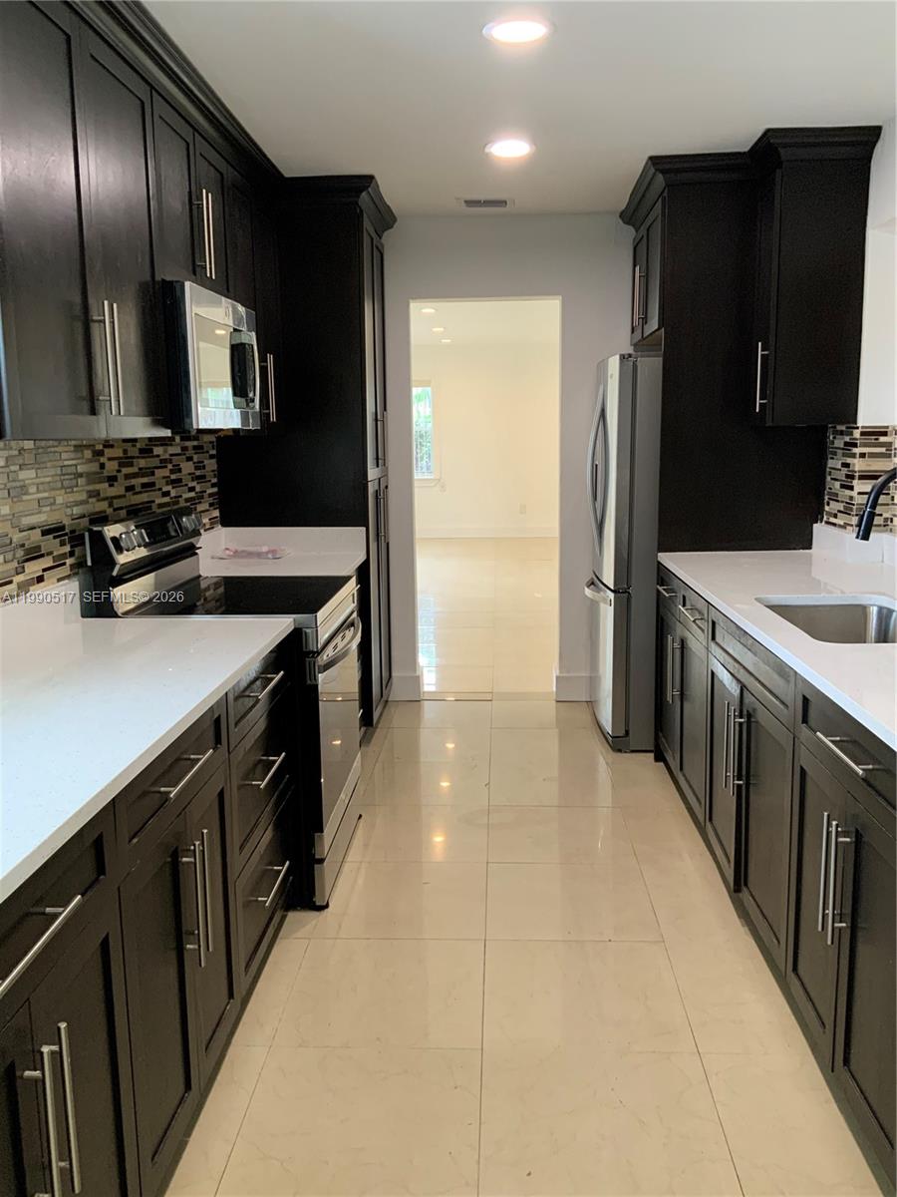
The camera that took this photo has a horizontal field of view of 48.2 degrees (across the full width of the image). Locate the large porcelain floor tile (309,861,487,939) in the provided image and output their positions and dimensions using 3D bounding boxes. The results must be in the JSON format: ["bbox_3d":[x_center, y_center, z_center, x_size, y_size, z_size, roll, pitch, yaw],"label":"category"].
[{"bbox_3d":[-0.134,0.941,3.130,0.504,0.012,0.504,0,10,3],"label":"large porcelain floor tile"}]

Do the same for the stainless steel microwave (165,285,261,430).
[{"bbox_3d":[-0.868,-0.733,3.151,0.400,0.406,0.765,0,10,3],"label":"stainless steel microwave"}]

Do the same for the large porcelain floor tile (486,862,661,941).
[{"bbox_3d":[0.374,0.941,3.116,0.508,0.010,0.508,0,10,3],"label":"large porcelain floor tile"}]

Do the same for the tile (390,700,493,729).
[{"bbox_3d":[-0.033,0.596,5.124,0.504,0.012,0.504,0,10,3],"label":"tile"}]

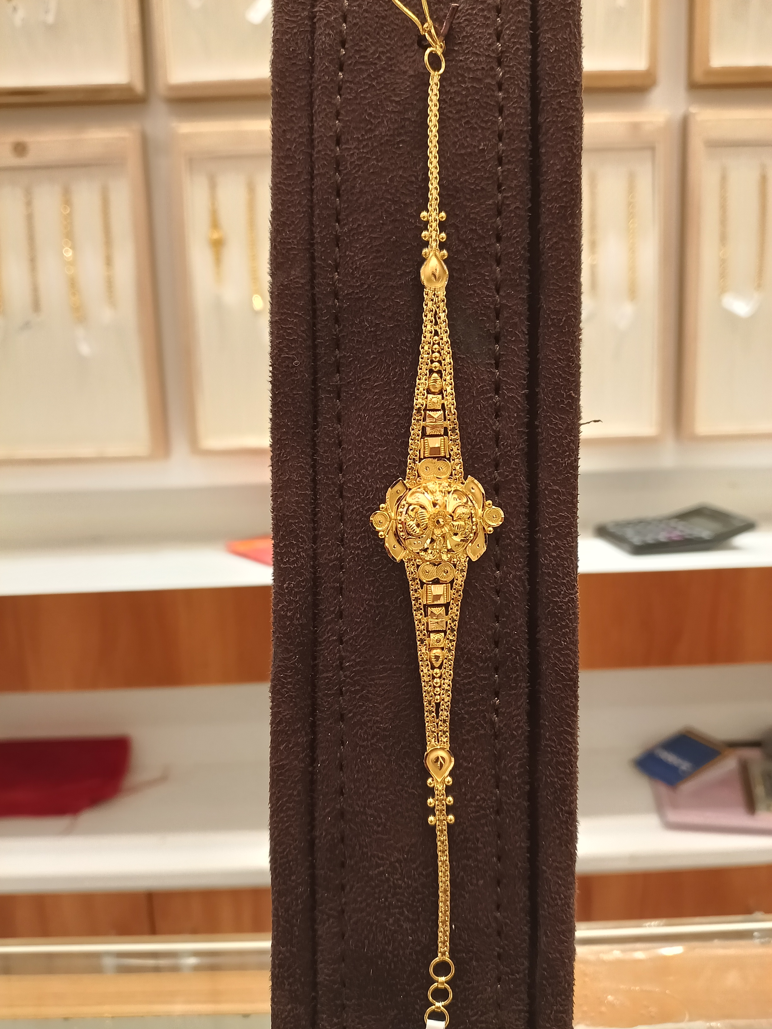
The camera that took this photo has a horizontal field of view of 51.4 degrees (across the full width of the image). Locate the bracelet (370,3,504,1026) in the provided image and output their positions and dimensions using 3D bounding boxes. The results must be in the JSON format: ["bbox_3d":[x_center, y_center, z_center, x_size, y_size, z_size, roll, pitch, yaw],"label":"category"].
[{"bbox_3d":[0.010,-0.001,0.152,0.025,0.198,0.009,-1,2,0],"label":"bracelet"}]

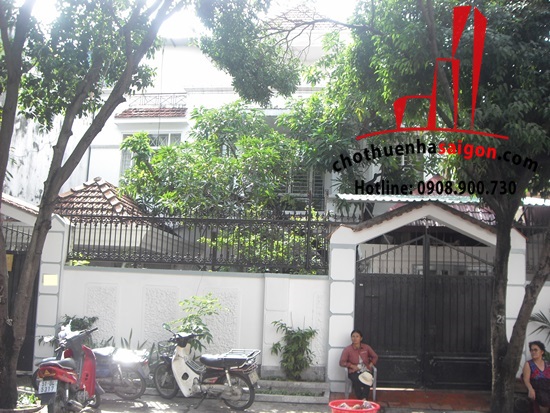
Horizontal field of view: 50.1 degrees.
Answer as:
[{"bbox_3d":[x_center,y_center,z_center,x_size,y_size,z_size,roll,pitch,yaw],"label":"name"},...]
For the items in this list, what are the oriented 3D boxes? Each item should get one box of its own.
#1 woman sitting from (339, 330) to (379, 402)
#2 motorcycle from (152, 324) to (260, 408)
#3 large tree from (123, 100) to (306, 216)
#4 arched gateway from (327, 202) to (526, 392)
[{"bbox_3d":[1.363,2.587,9.600,0.580,1.120,0.720,0,-9,12],"label":"woman sitting"},{"bbox_3d":[-1.018,2.402,8.800,1.860,1.080,0.680,-2,-9,25],"label":"motorcycle"},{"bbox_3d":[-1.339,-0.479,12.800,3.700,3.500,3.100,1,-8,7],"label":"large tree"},{"bbox_3d":[2.628,1.578,10.200,3.250,3.200,0.550,1,-8,7],"label":"arched gateway"}]

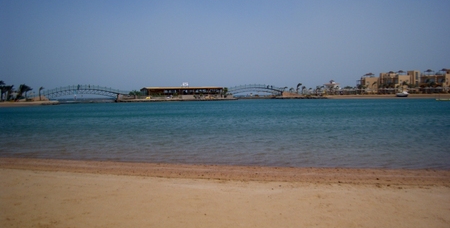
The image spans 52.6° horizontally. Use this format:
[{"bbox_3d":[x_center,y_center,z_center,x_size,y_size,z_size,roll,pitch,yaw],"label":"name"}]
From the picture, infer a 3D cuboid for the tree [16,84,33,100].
[{"bbox_3d":[-60.780,-6.430,138.000,4.700,5.400,4.400,-2,3,-24],"label":"tree"}]

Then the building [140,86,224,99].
[{"bbox_3d":[-15.220,-7.720,165.000,29.500,4.500,9.000,-2,3,-26],"label":"building"}]

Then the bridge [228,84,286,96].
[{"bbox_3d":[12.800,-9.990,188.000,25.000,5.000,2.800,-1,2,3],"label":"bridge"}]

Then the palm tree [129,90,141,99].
[{"bbox_3d":[-31.410,-6.700,158.000,4.000,3.600,3.800,-2,2,-11],"label":"palm tree"}]

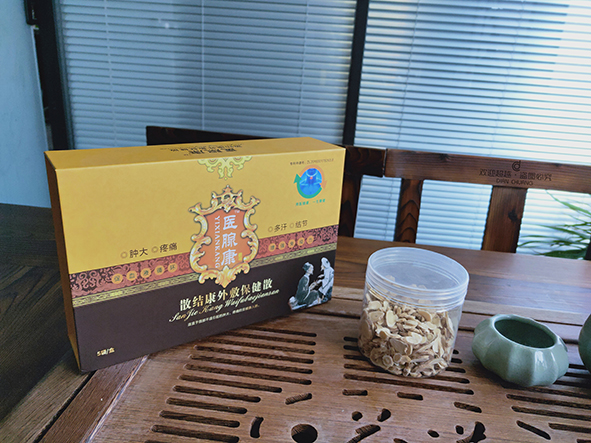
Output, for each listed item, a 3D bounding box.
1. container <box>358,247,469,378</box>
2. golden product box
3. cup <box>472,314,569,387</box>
[{"bbox_3d":[0.111,0.084,0.378,0.090,0.089,0.090,3,19,-1],"label":"container"},{"bbox_3d":[-0.082,0.018,0.403,0.270,0.179,0.067,-10,23,-33],"label":"golden product box"},{"bbox_3d":[0.208,0.120,0.367,0.078,0.039,0.078,3,19,-1],"label":"cup"}]

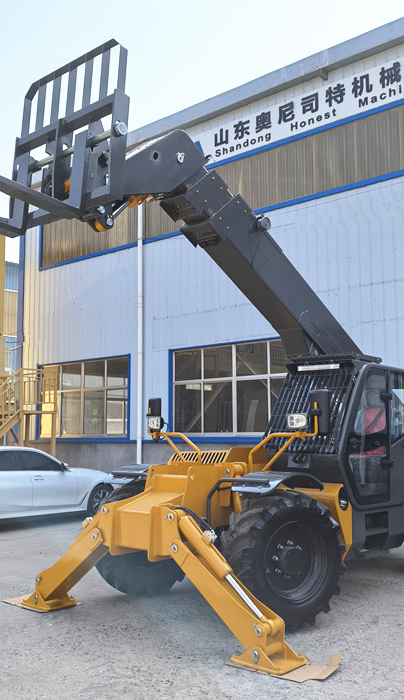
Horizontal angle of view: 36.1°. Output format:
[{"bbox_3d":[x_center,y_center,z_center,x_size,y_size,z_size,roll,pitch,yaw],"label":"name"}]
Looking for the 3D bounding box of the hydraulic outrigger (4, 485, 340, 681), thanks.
[{"bbox_3d":[-0.447,1.913,5.680,3.140,1.220,0.680,-6,-9,38],"label":"hydraulic outrigger"}]

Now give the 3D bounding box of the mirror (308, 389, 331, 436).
[{"bbox_3d":[1.089,0.579,5.745,0.200,0.420,0.090,-5,-9,33],"label":"mirror"}]

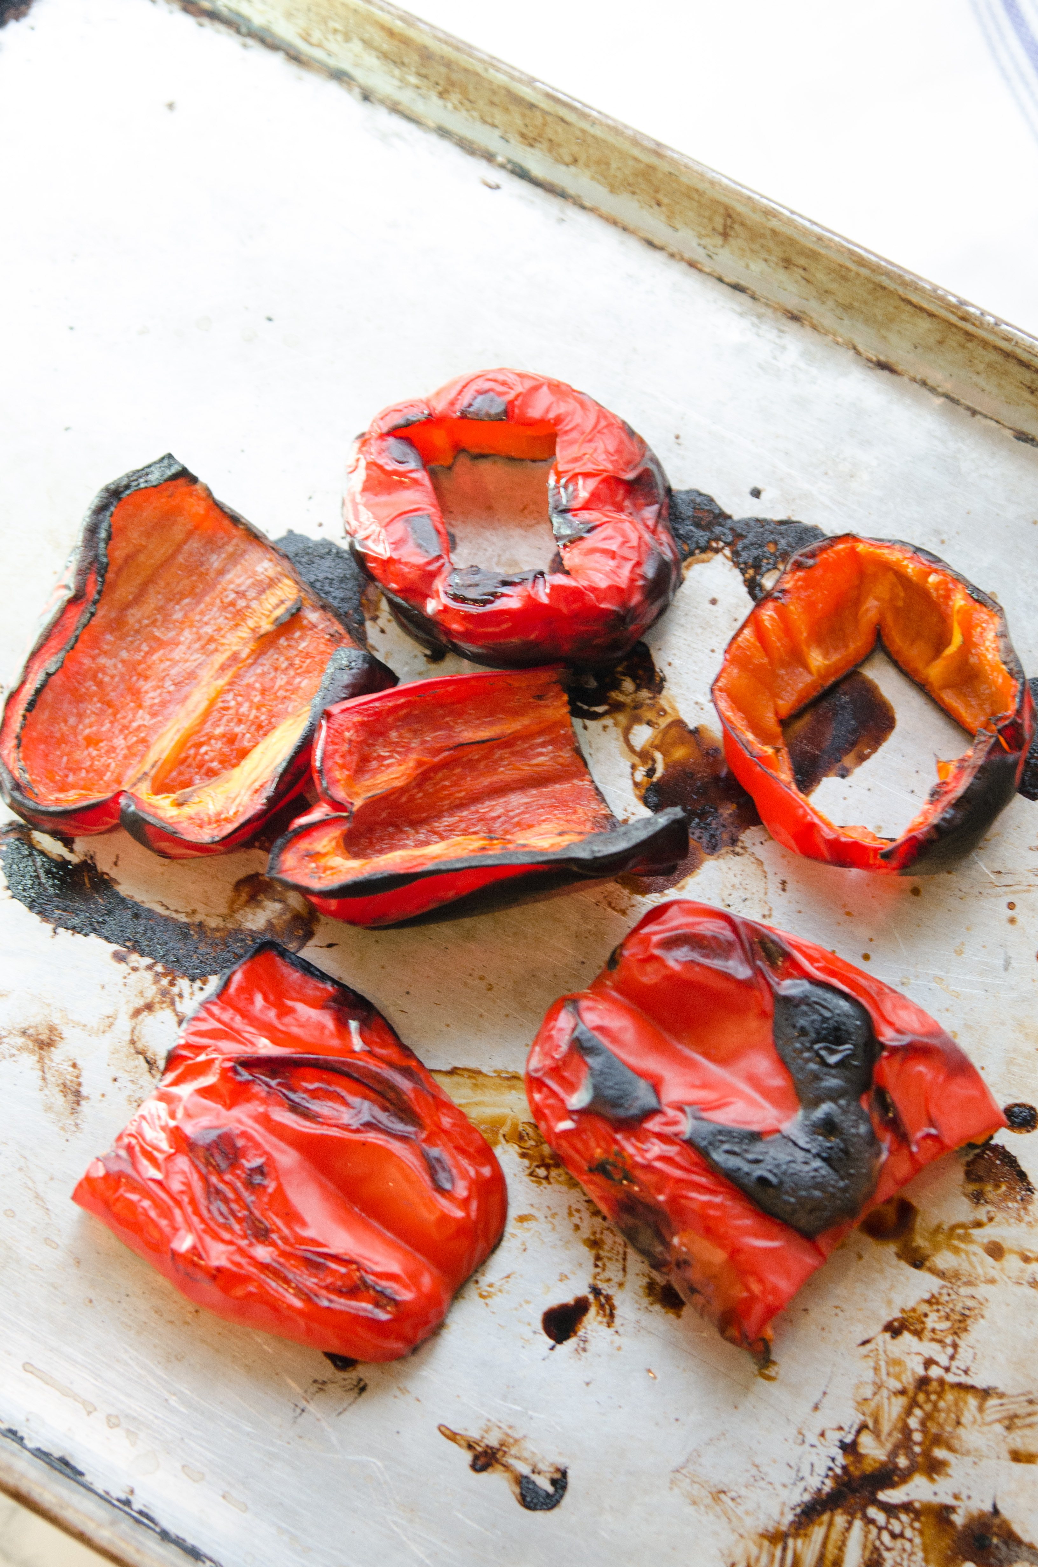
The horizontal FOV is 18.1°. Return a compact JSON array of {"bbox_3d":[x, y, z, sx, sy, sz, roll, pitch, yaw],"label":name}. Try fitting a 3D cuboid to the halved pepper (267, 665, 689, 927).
[{"bbox_3d":[-0.009,0.005,0.731,0.088,0.030,0.050,-7,66,-4],"label":"halved pepper"}]

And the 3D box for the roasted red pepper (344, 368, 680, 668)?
[{"bbox_3d":[-0.002,-0.062,0.762,0.076,0.030,0.075,0,66,0],"label":"roasted red pepper"}]

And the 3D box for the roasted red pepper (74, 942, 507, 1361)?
[{"bbox_3d":[-0.043,0.081,0.697,0.082,0.028,0.070,33,69,14],"label":"roasted red pepper"}]

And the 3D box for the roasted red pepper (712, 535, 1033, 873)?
[{"bbox_3d":[0.078,-0.015,0.741,0.072,0.030,0.077,0,66,0],"label":"roasted red pepper"}]

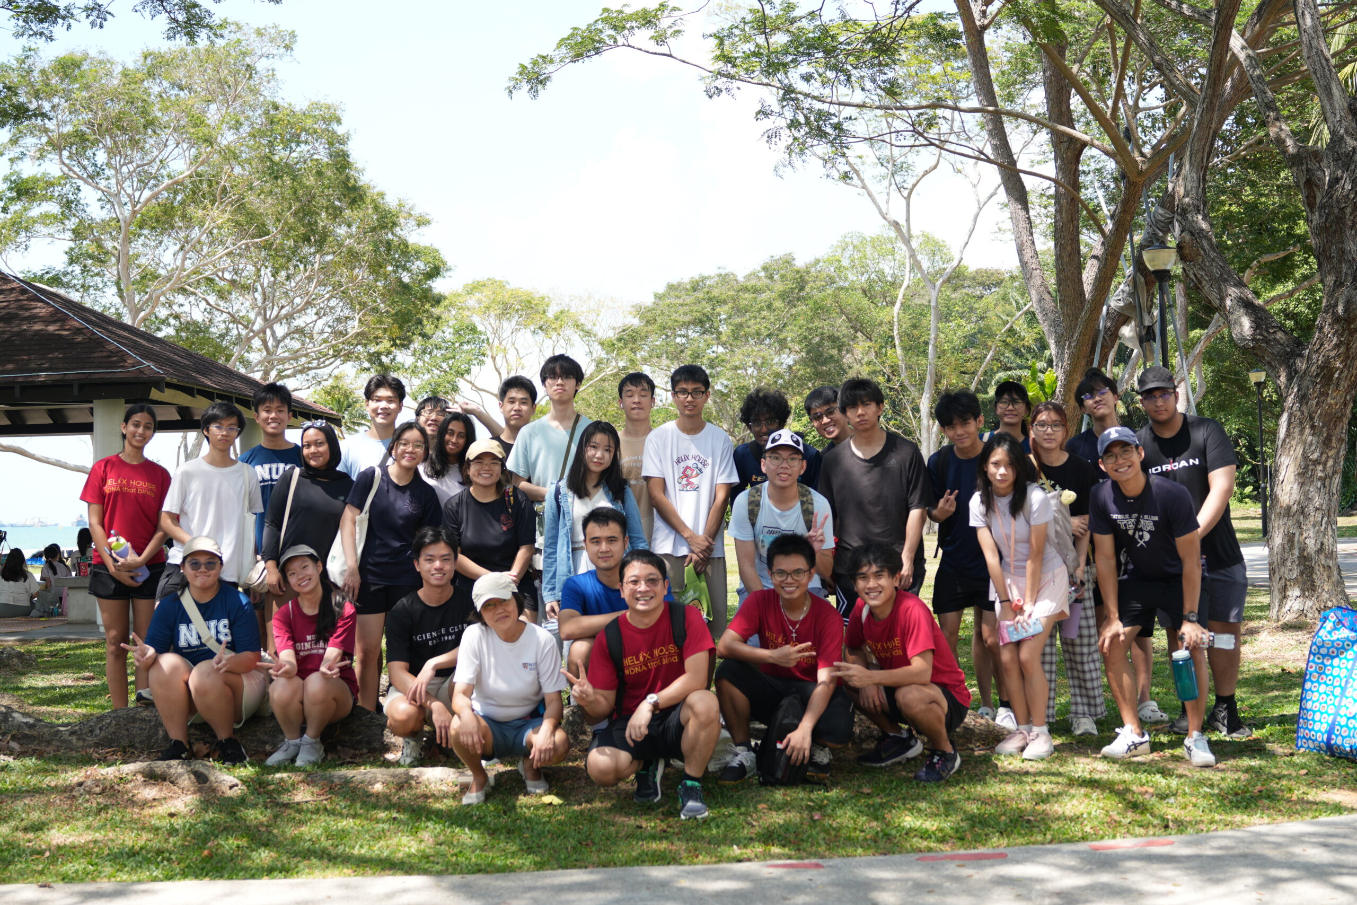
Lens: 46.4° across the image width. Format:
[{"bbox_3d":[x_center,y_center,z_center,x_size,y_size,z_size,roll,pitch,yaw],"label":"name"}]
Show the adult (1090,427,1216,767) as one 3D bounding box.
[{"bbox_3d":[2.057,0.616,6.880,0.540,1.435,0.740,-2,-2,19],"label":"adult"}]

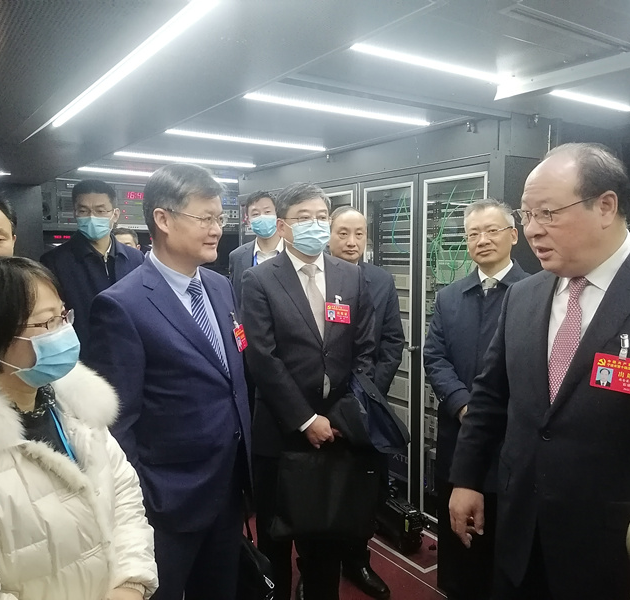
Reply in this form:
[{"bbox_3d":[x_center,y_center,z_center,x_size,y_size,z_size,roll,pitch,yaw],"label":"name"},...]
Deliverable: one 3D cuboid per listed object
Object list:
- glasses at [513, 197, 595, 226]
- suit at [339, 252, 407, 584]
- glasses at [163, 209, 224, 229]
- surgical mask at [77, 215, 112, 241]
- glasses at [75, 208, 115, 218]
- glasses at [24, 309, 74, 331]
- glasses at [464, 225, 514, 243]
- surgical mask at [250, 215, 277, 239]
[{"bbox_3d":[0.478,-0.172,1.215,0.140,0.045,0.143,-17,10,-9],"label":"glasses"},{"bbox_3d":[0.168,0.545,2.730,0.500,1.440,0.300,0,5,3],"label":"suit"},{"bbox_3d":[-0.310,-0.208,1.600,0.140,0.045,0.143,16,14,19],"label":"glasses"},{"bbox_3d":[-0.895,-0.291,2.540,0.138,0.108,0.085,-1,7,-5],"label":"surgical mask"},{"bbox_3d":[-0.900,-0.349,2.575,0.140,0.043,0.135,-1,9,-3],"label":"glasses"},{"bbox_3d":[-0.508,0.043,1.115,0.135,0.043,0.136,-1,9,0],"label":"glasses"},{"bbox_3d":[0.640,-0.232,2.235,0.135,0.045,0.142,-11,3,-41],"label":"glasses"},{"bbox_3d":[-0.235,-0.337,2.880,0.135,0.108,0.085,1,5,15],"label":"surgical mask"}]

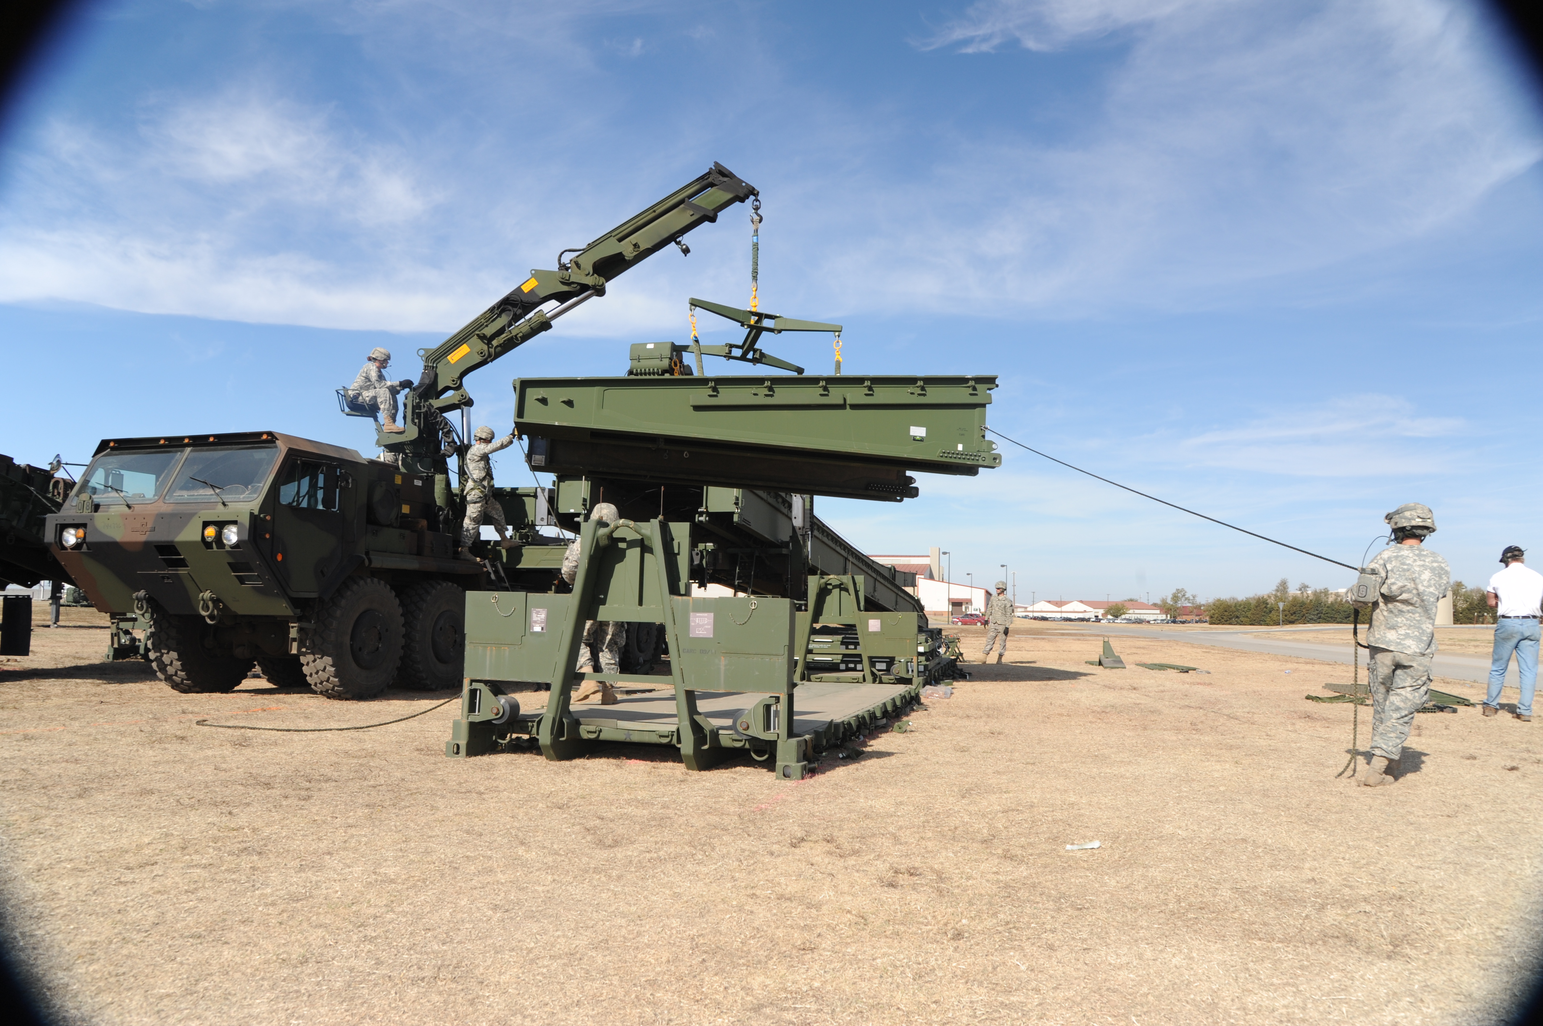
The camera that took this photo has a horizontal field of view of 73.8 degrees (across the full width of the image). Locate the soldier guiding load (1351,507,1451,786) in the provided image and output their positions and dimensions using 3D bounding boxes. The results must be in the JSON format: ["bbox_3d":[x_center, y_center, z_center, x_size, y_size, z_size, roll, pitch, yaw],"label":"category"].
[{"bbox_3d":[4.055,0.828,6.600,0.560,1.797,0.480,-1,-6,17],"label":"soldier guiding load"}]

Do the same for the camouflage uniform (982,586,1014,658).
[{"bbox_3d":[4.938,2.375,22.340,0.580,1.780,0.460,-4,-7,40],"label":"camouflage uniform"}]

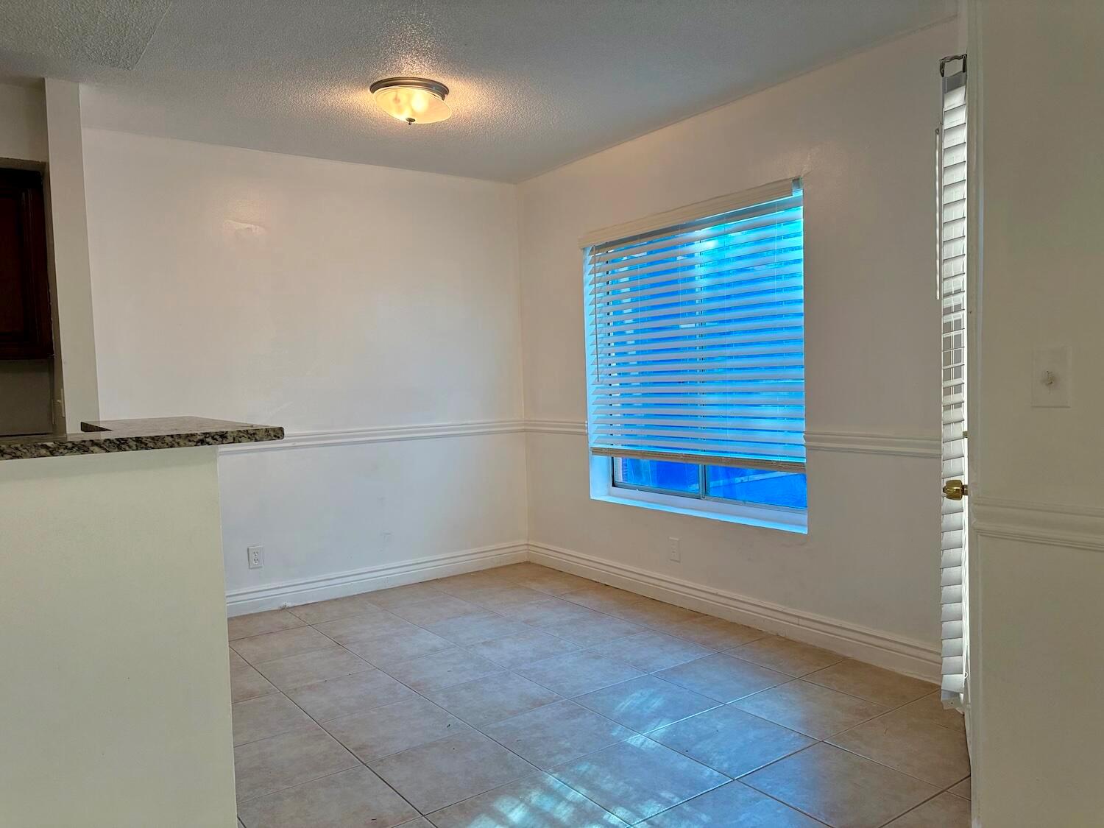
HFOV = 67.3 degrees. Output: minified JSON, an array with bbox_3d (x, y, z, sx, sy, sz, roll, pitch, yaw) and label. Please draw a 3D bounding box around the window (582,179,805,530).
[{"bbox_3d":[0.699,-0.258,4.192,0.140,1.520,1.510,-4,3,-35],"label":"window"}]

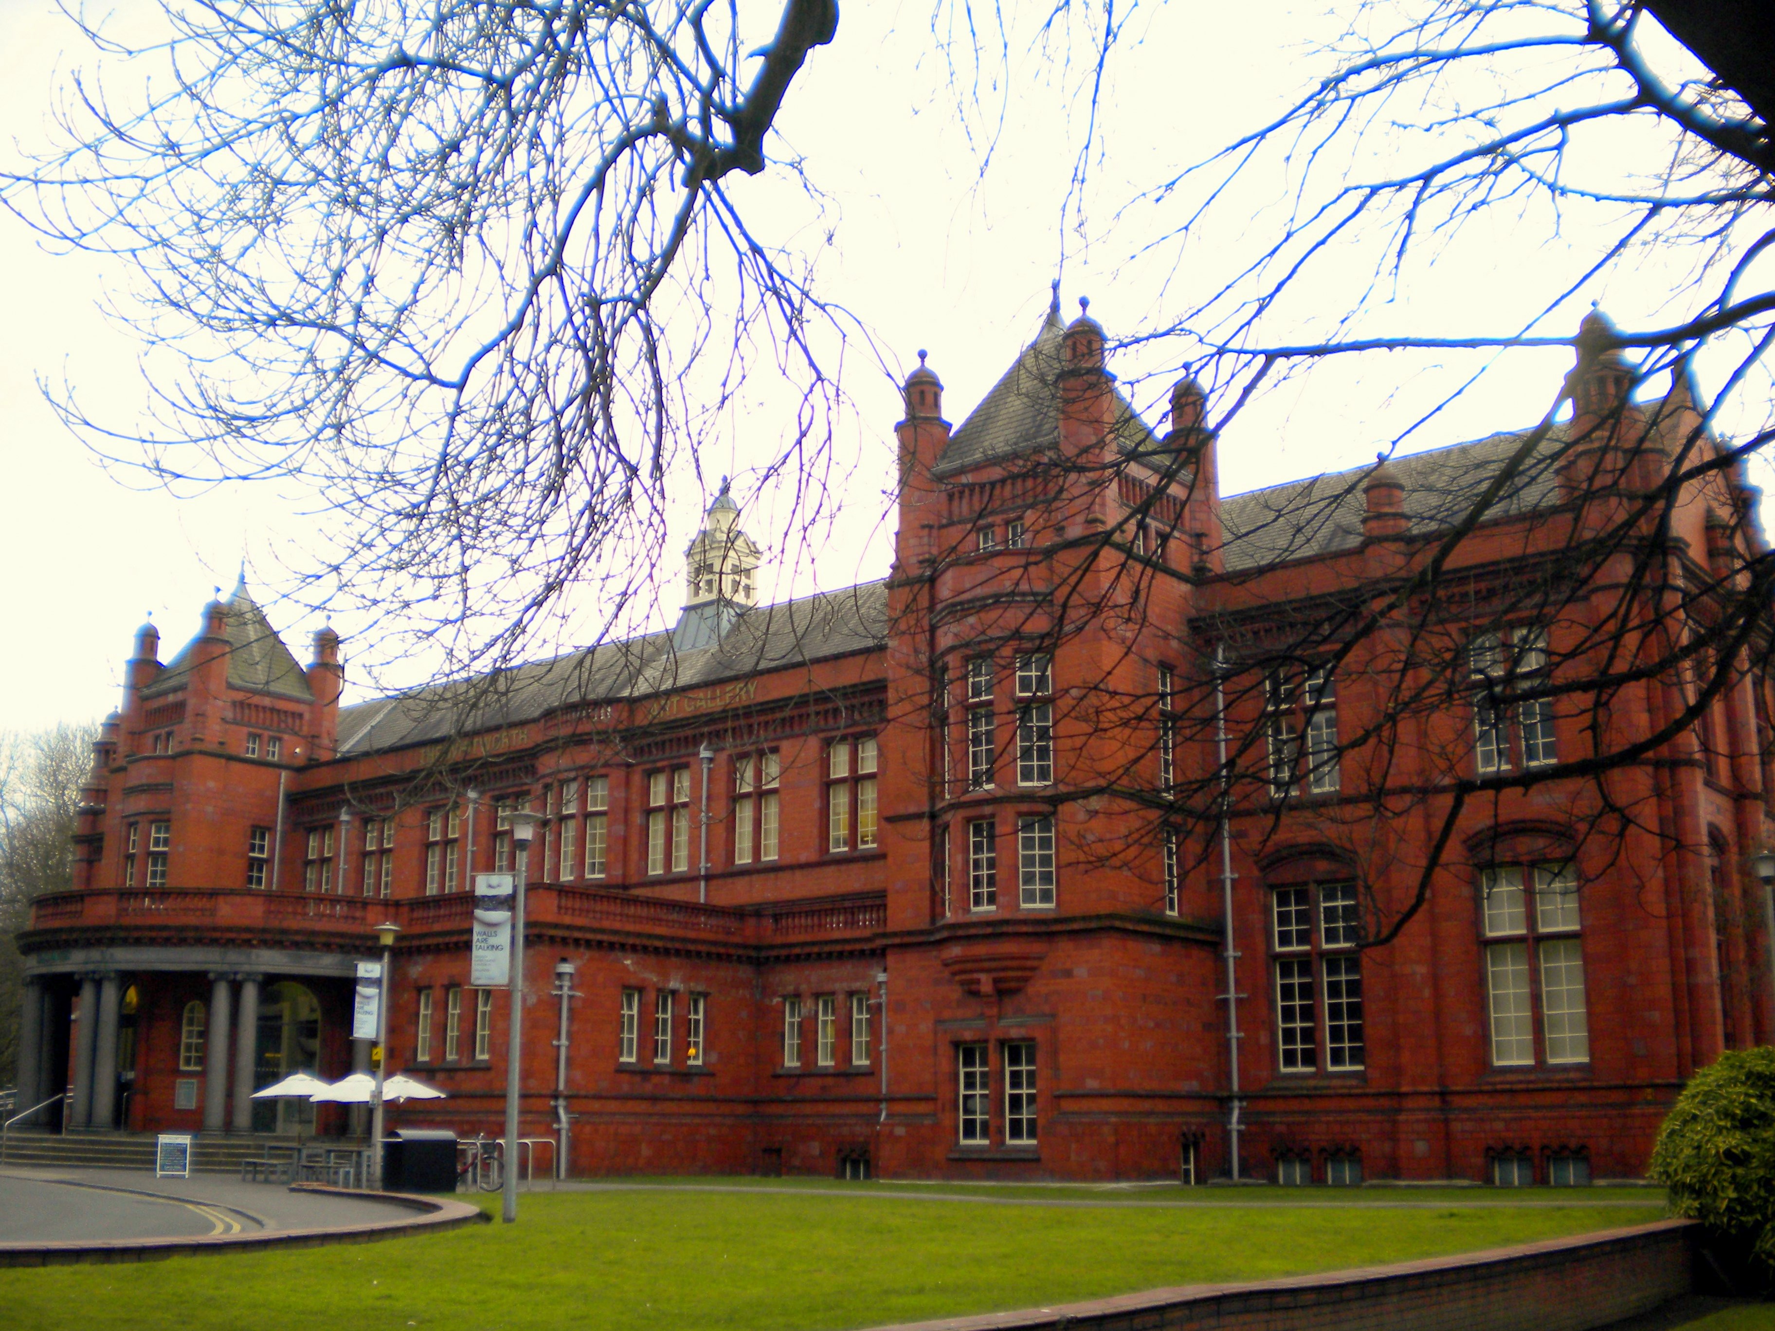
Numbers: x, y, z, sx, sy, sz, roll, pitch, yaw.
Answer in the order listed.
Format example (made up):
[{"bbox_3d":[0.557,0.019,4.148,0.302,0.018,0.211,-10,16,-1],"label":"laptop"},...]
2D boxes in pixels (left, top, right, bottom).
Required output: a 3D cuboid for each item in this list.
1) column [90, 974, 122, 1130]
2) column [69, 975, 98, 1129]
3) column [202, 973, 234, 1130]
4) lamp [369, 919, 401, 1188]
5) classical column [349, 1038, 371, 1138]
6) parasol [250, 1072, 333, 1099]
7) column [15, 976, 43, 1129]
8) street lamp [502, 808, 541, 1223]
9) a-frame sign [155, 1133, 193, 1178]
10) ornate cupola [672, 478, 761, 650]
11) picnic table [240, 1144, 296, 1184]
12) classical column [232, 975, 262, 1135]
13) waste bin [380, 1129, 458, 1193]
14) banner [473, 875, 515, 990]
[{"bbox_3d":[-19.424,9.617,44.612,0.560,3.920,0.560,-4,-14,18],"label":"column"},{"bbox_3d":[-18.903,9.083,42.216,0.530,3.541,0.530,-8,-16,30],"label":"column"},{"bbox_3d":[-16.555,9.597,44.361,0.560,3.920,0.560,3,-14,-11],"label":"column"},{"bbox_3d":[-9.875,7.620,35.305,0.530,5.146,0.530,0,-14,0],"label":"lamp"},{"bbox_3d":[-13.490,10.086,46.125,0.560,3.920,0.560,-12,-18,41],"label":"classical column"},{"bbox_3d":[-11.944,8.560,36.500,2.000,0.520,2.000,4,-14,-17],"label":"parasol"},{"bbox_3d":[-22.490,10.128,46.983,0.560,3.920,0.560,8,-16,-29],"label":"column"},{"bbox_3d":[-4.826,4.518,23.526,0.530,5.322,0.530,0,-14,0],"label":"street lamp"},{"bbox_3d":[-15.193,10.465,38.285,0.680,0.881,0.480,3,-14,-11],"label":"a-frame sign"},{"bbox_3d":[-6.322,-3.752,66.519,2.450,6.633,2.500,-11,-17,38],"label":"ornate cupola"},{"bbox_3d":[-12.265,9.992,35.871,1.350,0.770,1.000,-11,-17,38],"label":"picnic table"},{"bbox_3d":[-14.768,8.942,41.416,0.530,3.535,0.530,-4,-14,17],"label":"classical column"},{"bbox_3d":[-8.712,9.211,33.412,1.150,1.120,0.680,12,-18,-40],"label":"waste bin"},{"bbox_3d":[-5.818,3.913,26.512,0.660,1.720,0.050,-3,-14,13],"label":"banner"}]

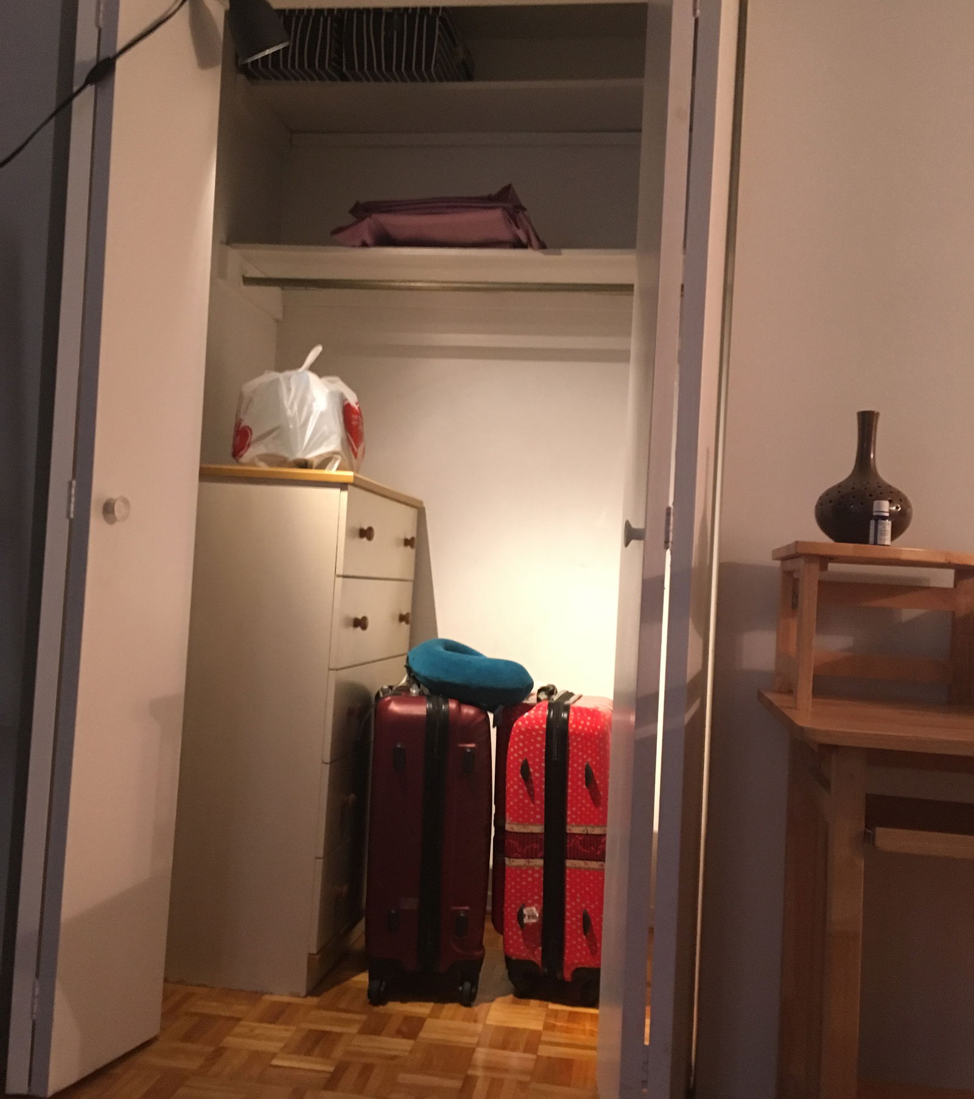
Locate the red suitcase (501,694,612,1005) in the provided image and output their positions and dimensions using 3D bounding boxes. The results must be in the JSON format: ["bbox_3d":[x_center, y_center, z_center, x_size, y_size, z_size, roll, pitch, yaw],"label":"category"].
[{"bbox_3d":[0.185,0.677,2.604,0.245,0.655,0.400,3,-2,8],"label":"red suitcase"}]

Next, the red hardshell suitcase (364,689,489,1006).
[{"bbox_3d":[-0.132,0.653,2.562,0.270,0.665,0.430,3,-2,-2],"label":"red hardshell suitcase"}]

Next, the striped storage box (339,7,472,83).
[{"bbox_3d":[-0.221,-1.330,2.958,0.255,0.210,0.310,3,-2,8],"label":"striped storage box"}]

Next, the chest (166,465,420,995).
[{"bbox_3d":[-0.472,0.402,2.741,0.415,1.134,0.730,3,-2,8],"label":"chest"}]

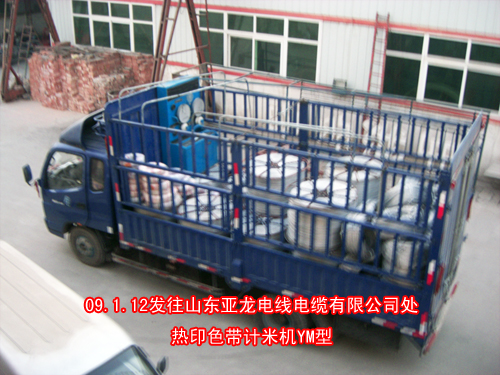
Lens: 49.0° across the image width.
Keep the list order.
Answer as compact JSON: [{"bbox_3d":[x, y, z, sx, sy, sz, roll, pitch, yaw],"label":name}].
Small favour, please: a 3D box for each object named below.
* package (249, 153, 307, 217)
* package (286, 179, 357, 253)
[{"bbox_3d":[0.400,-0.051,8.136,0.819,0.650,0.819,0,24,0],"label":"package"},{"bbox_3d":[0.943,0.352,7.235,0.854,0.639,0.854,0,24,0],"label":"package"}]

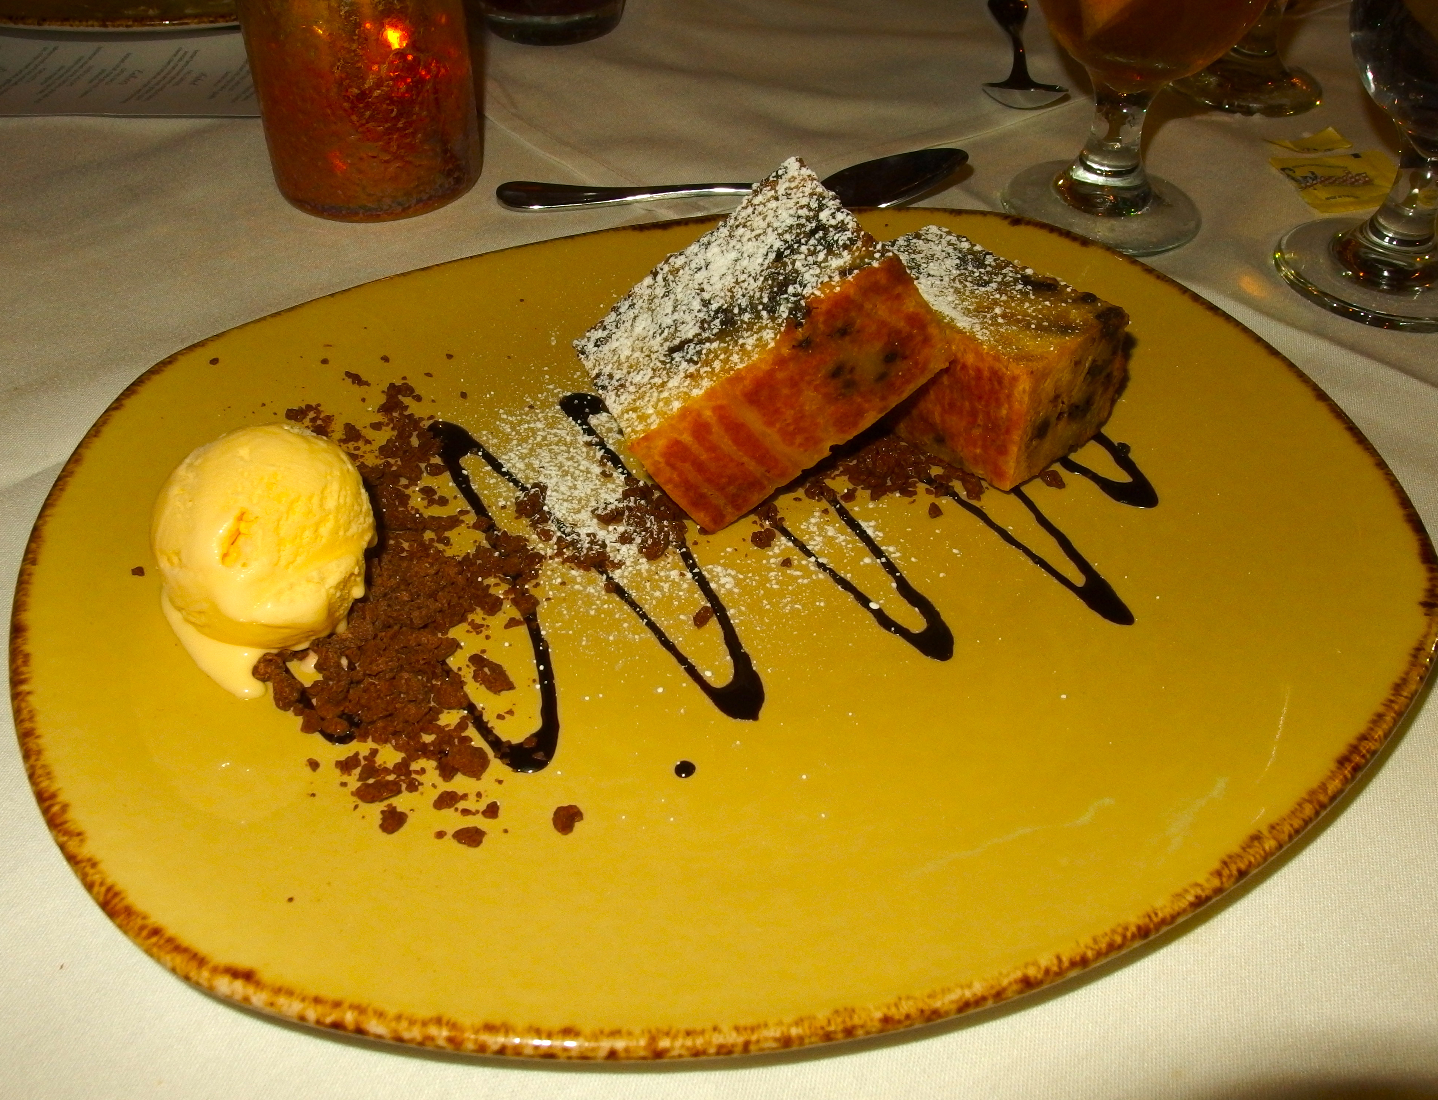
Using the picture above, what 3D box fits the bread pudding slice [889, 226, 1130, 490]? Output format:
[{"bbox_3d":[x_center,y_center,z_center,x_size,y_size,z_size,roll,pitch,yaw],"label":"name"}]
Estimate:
[{"bbox_3d":[0.072,-0.057,0.342,0.041,0.040,0.066,-33,54,-29],"label":"bread pudding slice"}]

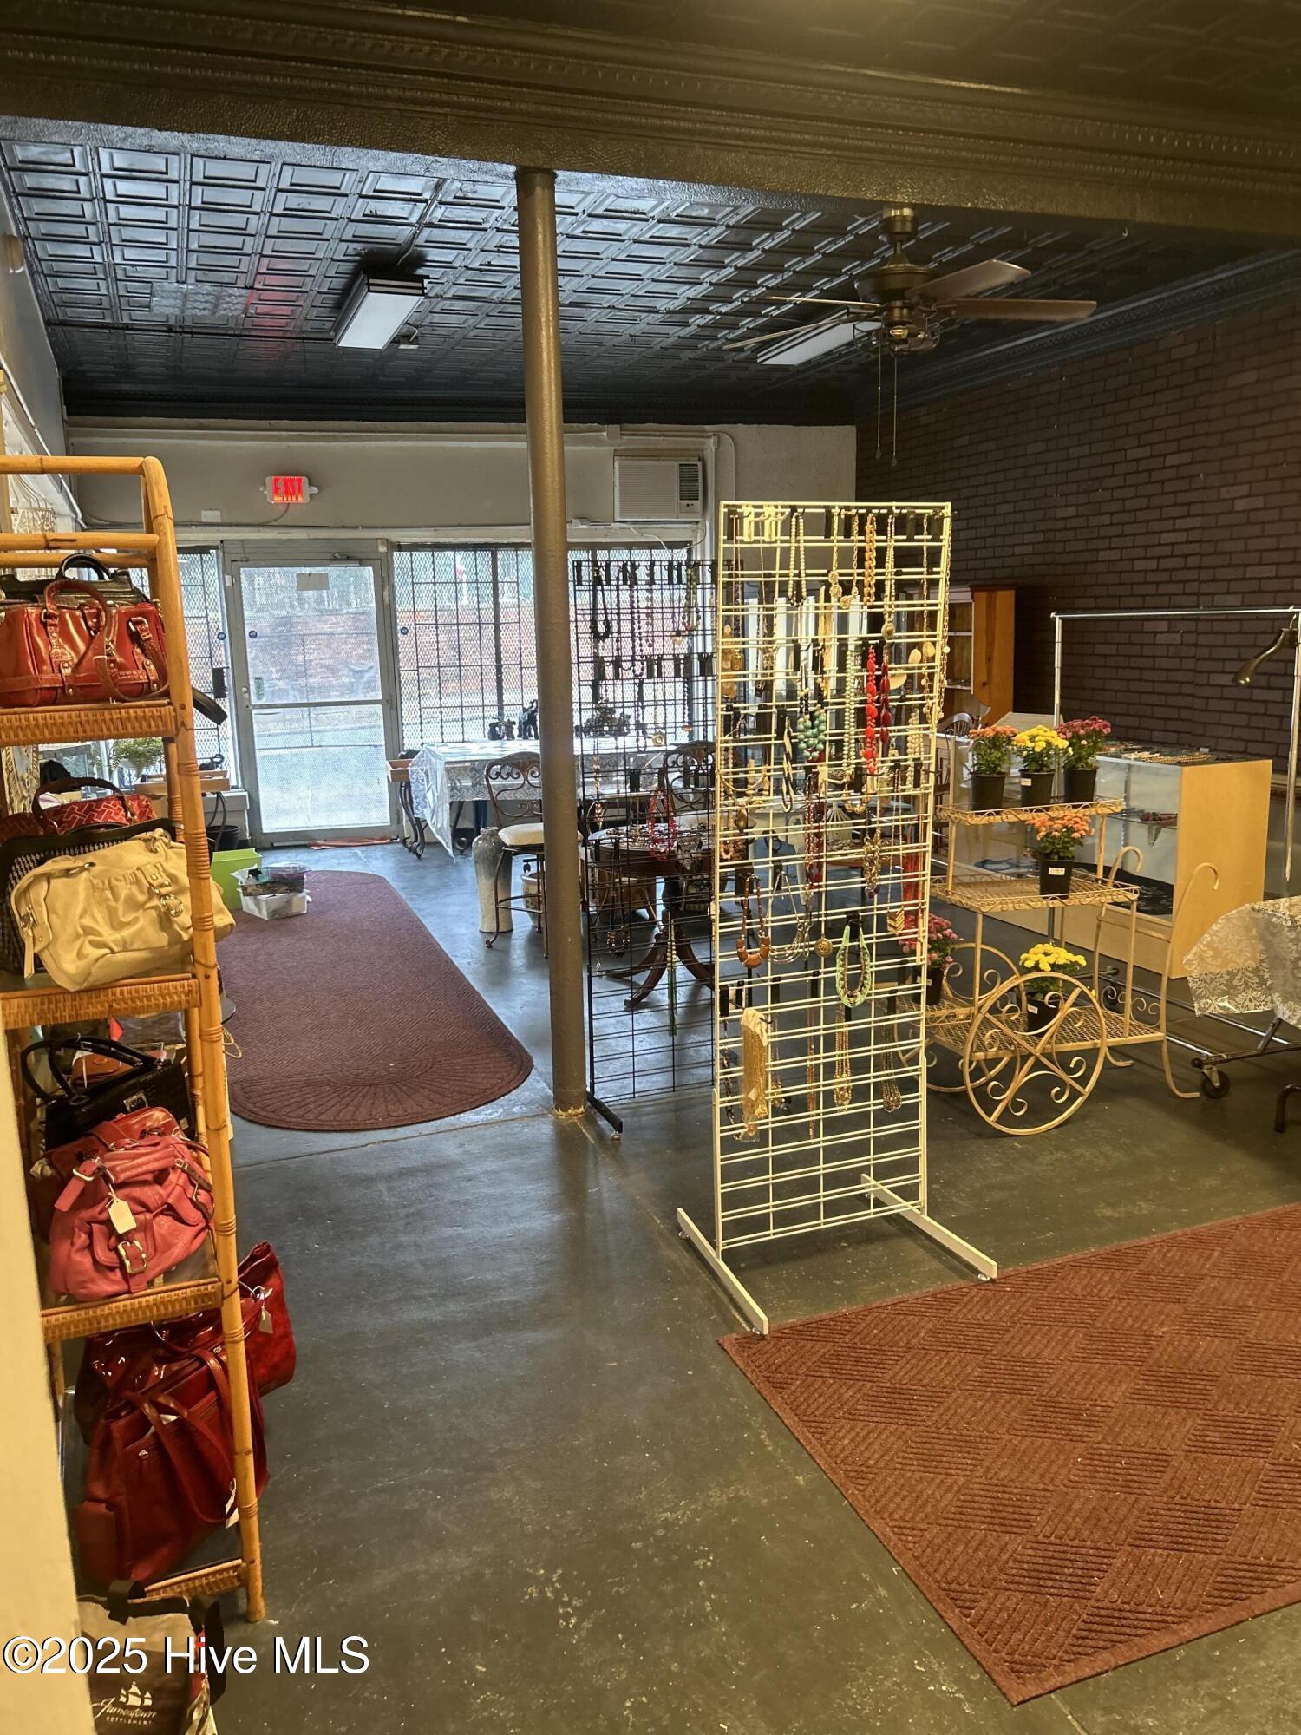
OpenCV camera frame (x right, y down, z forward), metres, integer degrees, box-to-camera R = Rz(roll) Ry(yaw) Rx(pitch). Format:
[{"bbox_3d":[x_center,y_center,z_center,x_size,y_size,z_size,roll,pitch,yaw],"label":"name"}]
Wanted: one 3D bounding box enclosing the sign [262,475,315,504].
[{"bbox_3d":[-2.685,-2.806,9.669,0.350,0.210,0.080,-6,12,-19],"label":"sign"}]

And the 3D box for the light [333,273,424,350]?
[{"bbox_3d":[-1.390,-2.808,6.615,0.273,0.100,1.240,-6,12,-19],"label":"light"}]

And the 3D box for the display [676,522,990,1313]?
[{"bbox_3d":[0.436,0.078,3.266,0.650,1.925,0.620,-5,12,-20],"label":"display"}]

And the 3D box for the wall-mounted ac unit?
[{"bbox_3d":[0.015,-3.092,10.637,0.735,0.525,0.350,-6,12,-19],"label":"wall-mounted ac unit"}]

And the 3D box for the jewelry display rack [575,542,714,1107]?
[{"bbox_3d":[0.066,-0.101,4.446,0.630,1.847,0.600,-6,12,-19],"label":"jewelry display rack"}]

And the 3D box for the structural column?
[{"bbox_3d":[-0.323,-0.633,4.226,0.120,2.993,0.120,-5,12,-20],"label":"structural column"}]

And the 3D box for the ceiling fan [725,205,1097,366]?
[{"bbox_3d":[0.846,-1.980,4.400,1.290,0.490,1.290,-5,12,-20],"label":"ceiling fan"}]

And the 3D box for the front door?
[{"bbox_3d":[-2.585,-1.270,10.038,1.065,2.150,0.070,-6,12,-19],"label":"front door"}]

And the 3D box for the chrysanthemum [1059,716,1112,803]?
[{"bbox_3d":[1.463,-0.360,4.404,0.175,0.285,0.175,-5,12,-20],"label":"chrysanthemum"}]

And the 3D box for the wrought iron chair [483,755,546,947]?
[{"bbox_3d":[-0.587,-0.098,6.741,0.450,1.000,0.480,-5,12,-20],"label":"wrought iron chair"}]

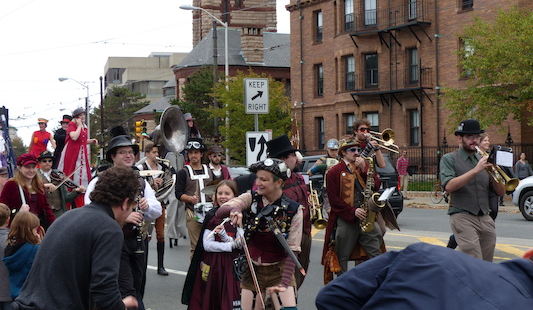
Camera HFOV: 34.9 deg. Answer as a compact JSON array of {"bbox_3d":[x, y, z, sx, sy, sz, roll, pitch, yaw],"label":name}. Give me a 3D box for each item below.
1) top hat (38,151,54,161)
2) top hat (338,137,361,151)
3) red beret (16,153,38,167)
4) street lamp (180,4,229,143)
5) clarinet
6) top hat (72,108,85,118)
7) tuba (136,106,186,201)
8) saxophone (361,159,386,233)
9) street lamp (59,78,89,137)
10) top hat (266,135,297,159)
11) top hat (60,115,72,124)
[{"bbox_3d":[-3.142,0.016,12.100,0.260,0.130,0.290,-1,0,-11],"label":"top hat"},{"bbox_3d":[0.851,-0.107,8.600,0.280,0.140,0.250,-6,2,44],"label":"top hat"},{"bbox_3d":[-2.511,0.058,8.900,0.240,0.130,0.270,-5,1,-23],"label":"red beret"},{"bbox_3d":[-3.154,-2.880,42.056,2.600,9.100,0.350,-1,0,-22],"label":"street lamp"},{"bbox_3d":[-1.030,0.481,6.900,0.080,0.660,0.085,3,-20,-11],"label":"clarinet"},{"bbox_3d":[-3.355,-0.750,15.200,0.280,0.140,0.250,-16,0,31],"label":"top hat"},{"bbox_3d":[-1.431,-0.021,11.600,0.780,1.280,0.700,-2,0,36],"label":"tuba"},{"bbox_3d":[1.044,0.387,8.300,0.340,0.750,0.200,2,-4,40],"label":"saxophone"},{"bbox_3d":[-17.810,-2.595,78.529,2.750,9.000,0.350,-1,0,-22],"label":"street lamp"},{"bbox_3d":[0.137,-0.069,7.500,0.295,0.175,0.260,-16,0,3],"label":"top hat"},{"bbox_3d":[-3.759,-0.665,16.000,0.270,0.150,0.290,-1,0,-6],"label":"top hat"}]

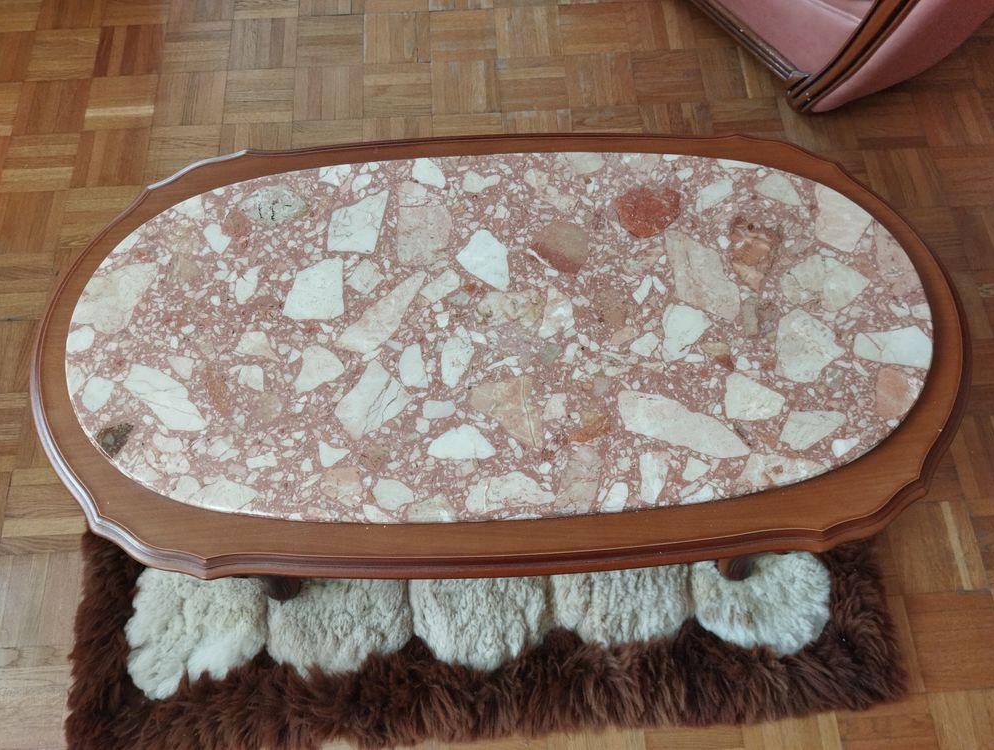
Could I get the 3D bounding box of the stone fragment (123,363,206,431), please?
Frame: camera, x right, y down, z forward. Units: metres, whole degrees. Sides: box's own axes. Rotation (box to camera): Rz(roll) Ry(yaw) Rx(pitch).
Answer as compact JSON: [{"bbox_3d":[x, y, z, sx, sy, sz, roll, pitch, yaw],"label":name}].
[{"bbox_3d":[-0.431,0.032,1.024,0.139,0.015,0.051,38,72,14],"label":"stone fragment"}]

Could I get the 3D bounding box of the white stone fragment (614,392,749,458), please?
[{"bbox_3d":[0.230,0.066,0.969,0.174,0.018,0.057,17,68,7],"label":"white stone fragment"}]

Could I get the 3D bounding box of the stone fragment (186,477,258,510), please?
[{"bbox_3d":[-0.324,0.143,0.923,0.076,0.015,0.040,14,68,6],"label":"stone fragment"}]

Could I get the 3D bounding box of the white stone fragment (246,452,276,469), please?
[{"bbox_3d":[-0.284,0.107,0.949,0.034,0.010,0.018,-12,68,-5],"label":"white stone fragment"}]

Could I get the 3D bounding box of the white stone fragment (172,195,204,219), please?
[{"bbox_3d":[-0.428,-0.228,1.081,0.042,0.015,0.038,-12,68,-5],"label":"white stone fragment"}]

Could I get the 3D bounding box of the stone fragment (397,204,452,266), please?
[{"bbox_3d":[-0.099,-0.188,1.062,0.072,0.015,0.099,-2,67,0],"label":"stone fragment"}]

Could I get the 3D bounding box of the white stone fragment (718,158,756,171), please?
[{"bbox_3d":[0.344,-0.296,1.119,0.059,0.015,0.018,4,67,2],"label":"white stone fragment"}]

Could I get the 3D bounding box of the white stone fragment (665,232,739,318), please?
[{"bbox_3d":[0.275,-0.130,1.035,0.085,0.015,0.138,-3,67,-1],"label":"white stone fragment"}]

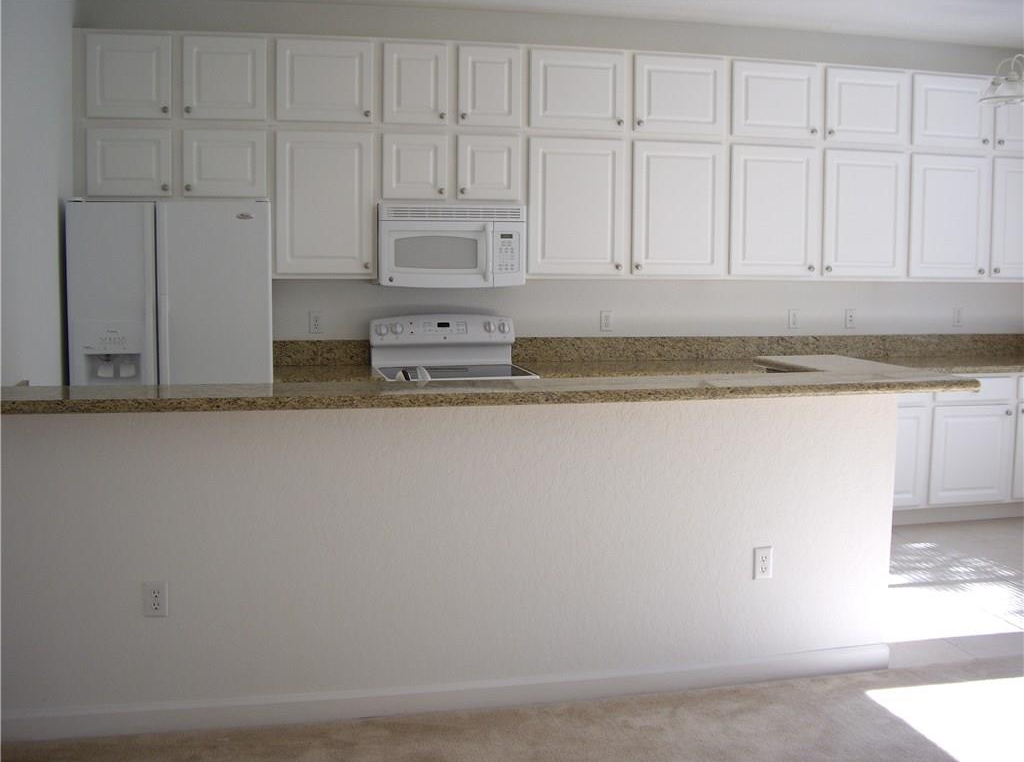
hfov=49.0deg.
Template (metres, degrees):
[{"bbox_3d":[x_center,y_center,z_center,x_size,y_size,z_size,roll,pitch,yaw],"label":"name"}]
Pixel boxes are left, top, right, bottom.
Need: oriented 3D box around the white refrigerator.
[{"bbox_3d":[-1.620,0.011,5.464,0.911,1.738,0.770,-1,6,-13],"label":"white refrigerator"}]

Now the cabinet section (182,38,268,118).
[{"bbox_3d":[-1.424,-1.478,5.547,0.398,0.403,0.310,-1,5,-13],"label":"cabinet section"}]

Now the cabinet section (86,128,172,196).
[{"bbox_3d":[-1.862,-1.063,5.520,0.417,0.338,0.320,-1,6,-13],"label":"cabinet section"}]

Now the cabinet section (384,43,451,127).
[{"bbox_3d":[-0.519,-1.502,5.760,0.334,0.417,0.310,-1,5,-13],"label":"cabinet section"}]

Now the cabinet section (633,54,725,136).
[{"bbox_3d":[0.846,-1.530,6.082,0.521,0.431,0.310,-1,5,-13],"label":"cabinet section"}]

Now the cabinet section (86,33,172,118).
[{"bbox_3d":[-1.851,-1.465,5.488,0.417,0.417,0.320,-1,6,-13],"label":"cabinet section"}]

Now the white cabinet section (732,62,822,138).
[{"bbox_3d":[1.398,-1.541,6.242,0.533,0.424,0.320,-1,6,-13],"label":"white cabinet section"}]

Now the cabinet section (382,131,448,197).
[{"bbox_3d":[-0.523,-1.097,5.824,0.340,0.338,0.320,-1,6,-13],"label":"cabinet section"}]

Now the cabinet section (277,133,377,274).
[{"bbox_3d":[-0.969,-0.901,5.757,0.503,0.733,0.320,-1,6,-13],"label":"cabinet section"}]

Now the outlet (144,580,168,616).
[{"bbox_3d":[-1.085,0.667,3.432,0.071,0.115,0.012,-1,6,-13],"label":"outlet"}]

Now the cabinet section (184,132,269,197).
[{"bbox_3d":[-1.433,-1.072,5.615,0.417,0.338,0.320,-1,6,-13],"label":"cabinet section"}]

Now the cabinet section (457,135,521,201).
[{"bbox_3d":[-0.156,-1.103,5.909,0.340,0.338,0.320,-1,6,-13],"label":"cabinet section"}]

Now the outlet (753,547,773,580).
[{"bbox_3d":[0.872,0.634,3.906,0.071,0.115,0.012,-1,6,-13],"label":"outlet"}]

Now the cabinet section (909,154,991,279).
[{"bbox_3d":[2.458,-0.950,6.512,0.542,0.717,0.310,-1,5,-13],"label":"cabinet section"}]

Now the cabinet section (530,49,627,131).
[{"bbox_3d":[0.309,-1.521,5.979,0.528,0.424,0.320,-1,6,-13],"label":"cabinet section"}]

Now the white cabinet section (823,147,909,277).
[{"bbox_3d":[1.936,-0.947,6.388,0.541,0.712,0.310,-1,5,-13],"label":"white cabinet section"}]

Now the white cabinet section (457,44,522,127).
[{"bbox_3d":[-0.150,-1.518,5.871,0.343,0.422,0.320,-1,6,-13],"label":"white cabinet section"}]

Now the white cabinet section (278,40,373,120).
[{"bbox_3d":[-0.953,-1.495,5.657,0.480,0.410,0.310,-1,5,-13],"label":"white cabinet section"}]

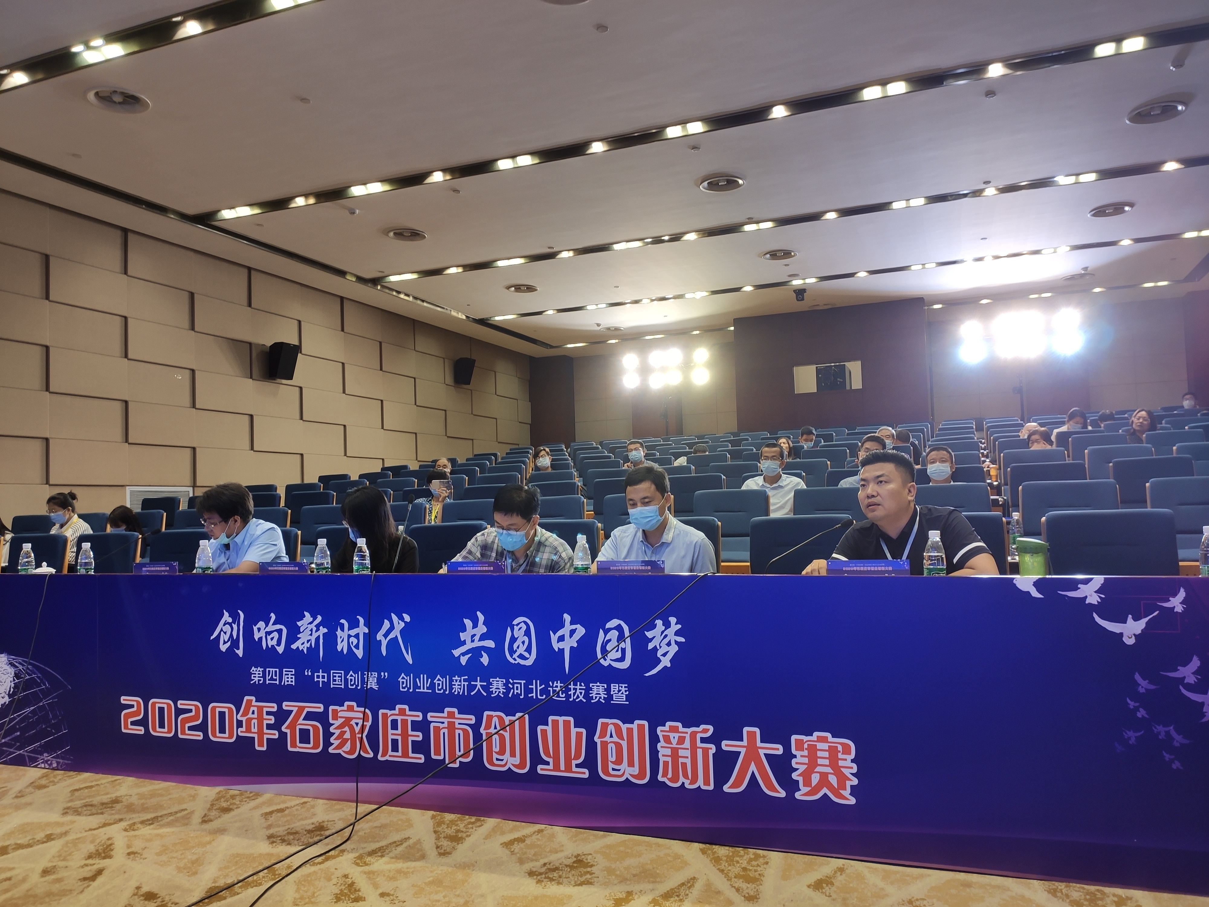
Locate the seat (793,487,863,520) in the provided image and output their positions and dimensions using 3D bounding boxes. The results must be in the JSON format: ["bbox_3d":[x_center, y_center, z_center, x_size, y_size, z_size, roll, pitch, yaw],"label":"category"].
[{"bbox_3d":[1.233,0.676,4.829,0.560,1.000,0.620,-3,-3,21],"label":"seat"}]

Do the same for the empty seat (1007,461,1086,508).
[{"bbox_3d":[2.696,0.552,5.443,0.540,1.000,0.600,-3,-4,22],"label":"empty seat"}]

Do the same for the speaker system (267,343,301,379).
[{"bbox_3d":[-4.089,-1.156,11.552,0.260,0.450,0.330,-3,-4,22],"label":"speaker system"}]

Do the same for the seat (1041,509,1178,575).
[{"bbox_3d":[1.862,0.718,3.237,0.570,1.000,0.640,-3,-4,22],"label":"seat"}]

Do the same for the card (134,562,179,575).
[{"bbox_3d":[-1.930,0.536,3.950,0.246,0.125,0.060,-3,-3,21],"label":"card"}]

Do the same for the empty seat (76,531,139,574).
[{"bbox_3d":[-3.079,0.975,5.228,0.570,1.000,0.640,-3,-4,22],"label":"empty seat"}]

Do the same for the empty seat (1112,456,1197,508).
[{"bbox_3d":[3.277,0.512,5.320,0.560,1.000,0.620,-3,-3,21],"label":"empty seat"}]

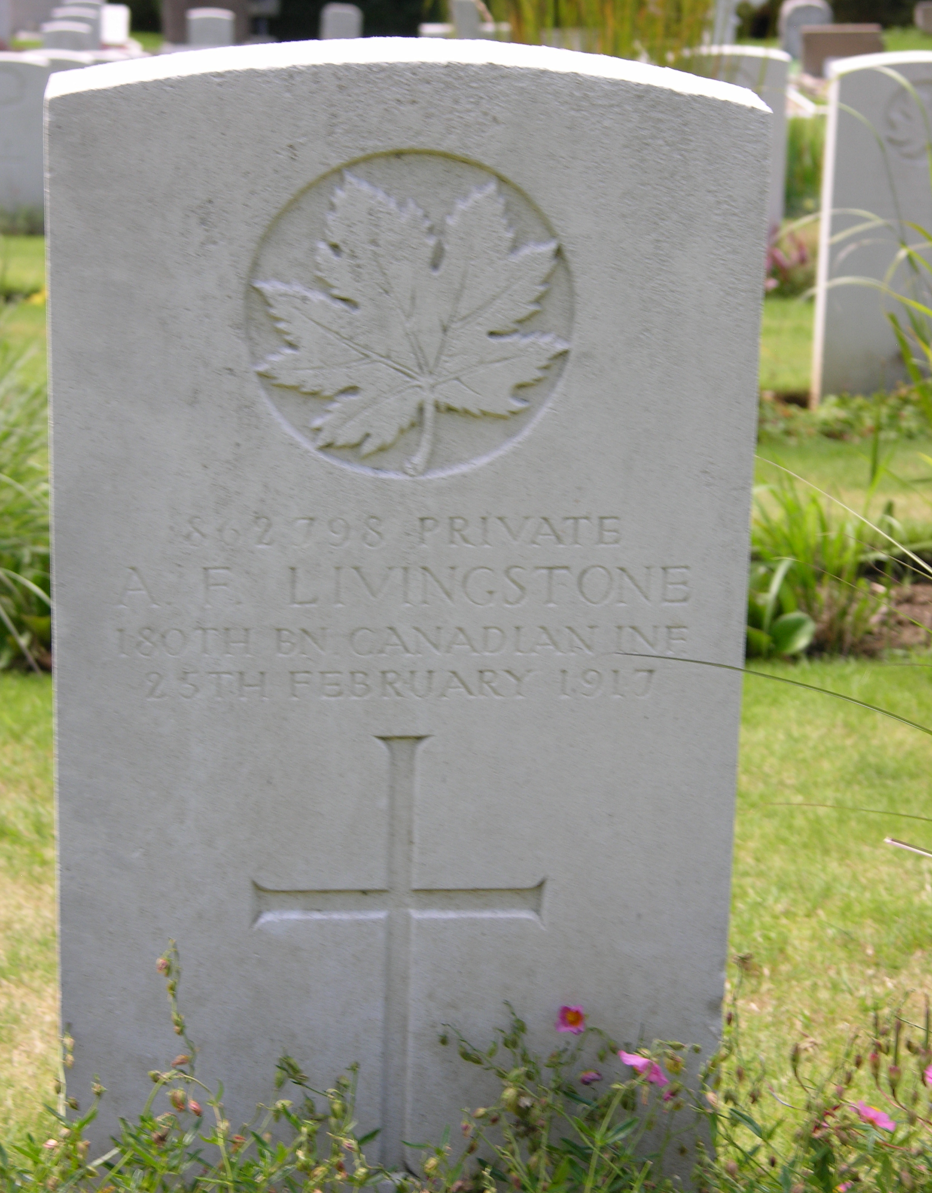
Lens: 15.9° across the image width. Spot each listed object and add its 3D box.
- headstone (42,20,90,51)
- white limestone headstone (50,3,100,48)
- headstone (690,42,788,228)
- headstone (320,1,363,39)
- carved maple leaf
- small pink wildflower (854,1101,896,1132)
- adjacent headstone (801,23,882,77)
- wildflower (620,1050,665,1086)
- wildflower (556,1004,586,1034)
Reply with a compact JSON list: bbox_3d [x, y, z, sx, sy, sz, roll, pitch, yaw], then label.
[{"bbox_3d":[-3.050,-4.008,25.521,0.381,0.790,0.076,0,18,-4],"label":"headstone"},{"bbox_3d":[-3.132,-4.348,26.821,0.381,0.790,0.076,0,18,-4],"label":"white limestone headstone"},{"bbox_3d":[0.813,-1.337,10.521,0.381,0.790,0.076,0,18,-4],"label":"headstone"},{"bbox_3d":[-1.150,-5.043,30.621,0.381,0.790,0.080,0,18,-4],"label":"headstone"},{"bbox_3d":[-0.029,-0.144,1.781,0.168,0.164,0.012,0,18,-4],"label":"carved maple leaf"},{"bbox_3d":[0.223,0.284,1.820,0.021,0.015,0.017,-3,18,-15],"label":"small pink wildflower"},{"bbox_3d":[3.365,-4.905,30.073,0.710,0.480,0.130,-1,18,-7],"label":"adjacent headstone"},{"bbox_3d":[0.096,0.257,1.820,0.025,0.017,0.017,5,18,12],"label":"wildflower"},{"bbox_3d":[0.059,0.237,1.870,0.017,0.015,0.010,0,18,-4],"label":"wildflower"}]

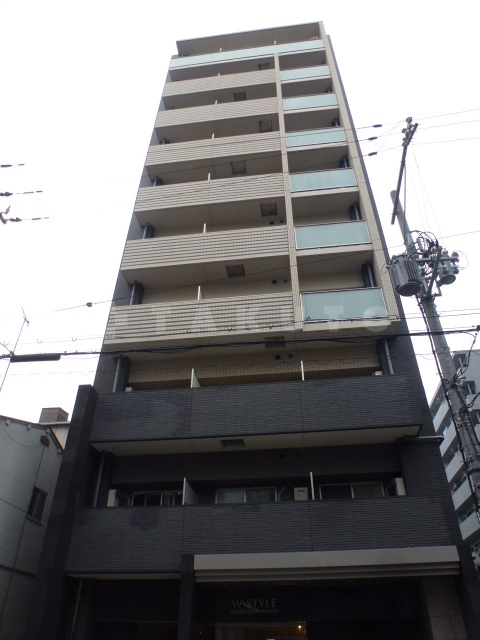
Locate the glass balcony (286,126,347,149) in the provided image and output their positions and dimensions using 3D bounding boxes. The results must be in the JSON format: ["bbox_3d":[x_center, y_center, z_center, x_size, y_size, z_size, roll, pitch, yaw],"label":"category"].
[{"bbox_3d":[3.049,-7.291,17.815,2.312,1.042,0.120,-4,-38,6],"label":"glass balcony"}]

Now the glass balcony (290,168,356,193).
[{"bbox_3d":[2.999,-4.999,16.039,2.312,1.042,0.120,-4,-38,6],"label":"glass balcony"}]

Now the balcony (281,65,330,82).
[{"bbox_3d":[3.147,-11.874,21.368,2.312,1.042,0.120,-4,-38,6],"label":"balcony"}]

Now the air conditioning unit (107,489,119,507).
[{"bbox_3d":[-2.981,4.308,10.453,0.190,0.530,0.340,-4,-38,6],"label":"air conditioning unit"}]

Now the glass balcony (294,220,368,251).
[{"bbox_3d":[2.950,-2.707,14.262,2.312,1.042,0.120,-4,-38,6],"label":"glass balcony"}]

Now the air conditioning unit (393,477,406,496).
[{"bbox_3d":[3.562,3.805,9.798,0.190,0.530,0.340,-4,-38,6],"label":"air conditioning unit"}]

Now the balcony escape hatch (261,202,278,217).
[{"bbox_3d":[1.095,-4.098,16.439,0.590,0.100,0.590,-4,-38,6],"label":"balcony escape hatch"}]

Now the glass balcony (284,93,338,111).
[{"bbox_3d":[3.098,-9.582,19.592,2.312,1.042,0.120,-4,-38,6],"label":"glass balcony"}]

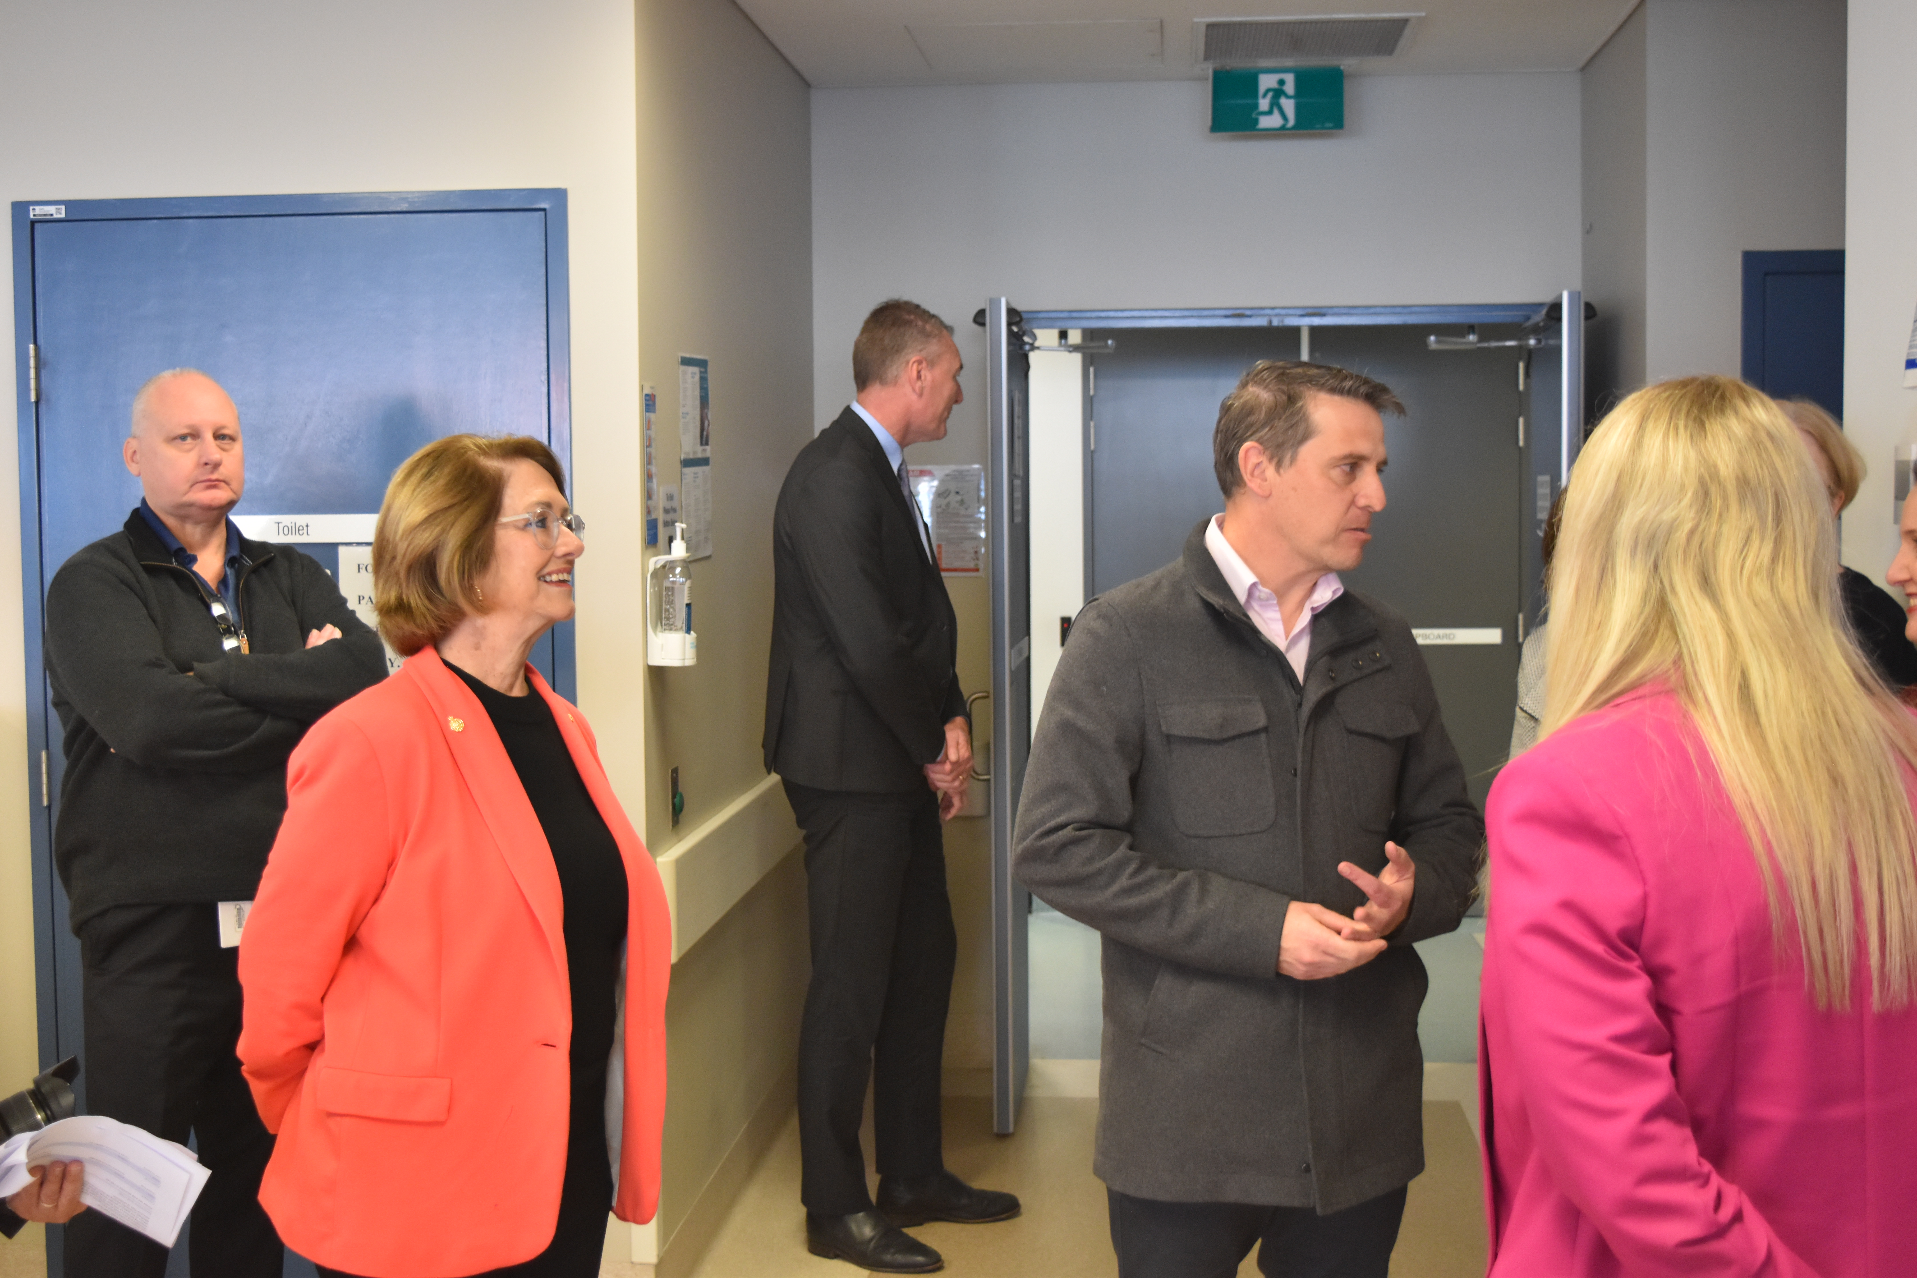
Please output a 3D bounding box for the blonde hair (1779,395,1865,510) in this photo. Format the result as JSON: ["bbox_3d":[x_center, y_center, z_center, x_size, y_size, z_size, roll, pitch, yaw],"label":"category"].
[{"bbox_3d":[1.228,-0.265,3.350,0.205,0.195,0.190,-3,4,-35],"label":"blonde hair"}]

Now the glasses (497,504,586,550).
[{"bbox_3d":[-0.520,-0.119,2.622,0.140,0.046,0.138,-8,1,18],"label":"glasses"}]

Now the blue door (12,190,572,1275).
[{"bbox_3d":[-1.218,0.248,4.279,1.055,2.128,0.090,0,4,5],"label":"blue door"}]

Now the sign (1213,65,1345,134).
[{"bbox_3d":[0.832,-1.408,5.958,0.338,0.165,0.050,0,3,5],"label":"sign"}]

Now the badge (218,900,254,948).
[{"bbox_3d":[-1.157,0.446,3.647,0.060,0.085,0.006,-2,4,-23],"label":"badge"}]

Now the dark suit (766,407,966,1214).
[{"bbox_3d":[-0.187,0.365,4.804,0.400,1.680,0.520,-1,3,-3],"label":"dark suit"}]

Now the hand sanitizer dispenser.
[{"bbox_3d":[-0.528,-0.085,4.255,0.085,0.266,0.090,0,3,5],"label":"hand sanitizer dispenser"}]

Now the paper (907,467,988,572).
[{"bbox_3d":[-0.037,-0.318,6.182,0.216,0.302,0.008,0,4,5],"label":"paper"}]

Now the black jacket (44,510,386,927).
[{"bbox_3d":[-1.222,0.123,3.775,0.530,0.670,0.360,-2,4,-26],"label":"black jacket"}]

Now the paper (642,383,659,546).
[{"bbox_3d":[-0.565,-0.321,4.251,0.008,0.300,0.145,0,4,5],"label":"paper"}]

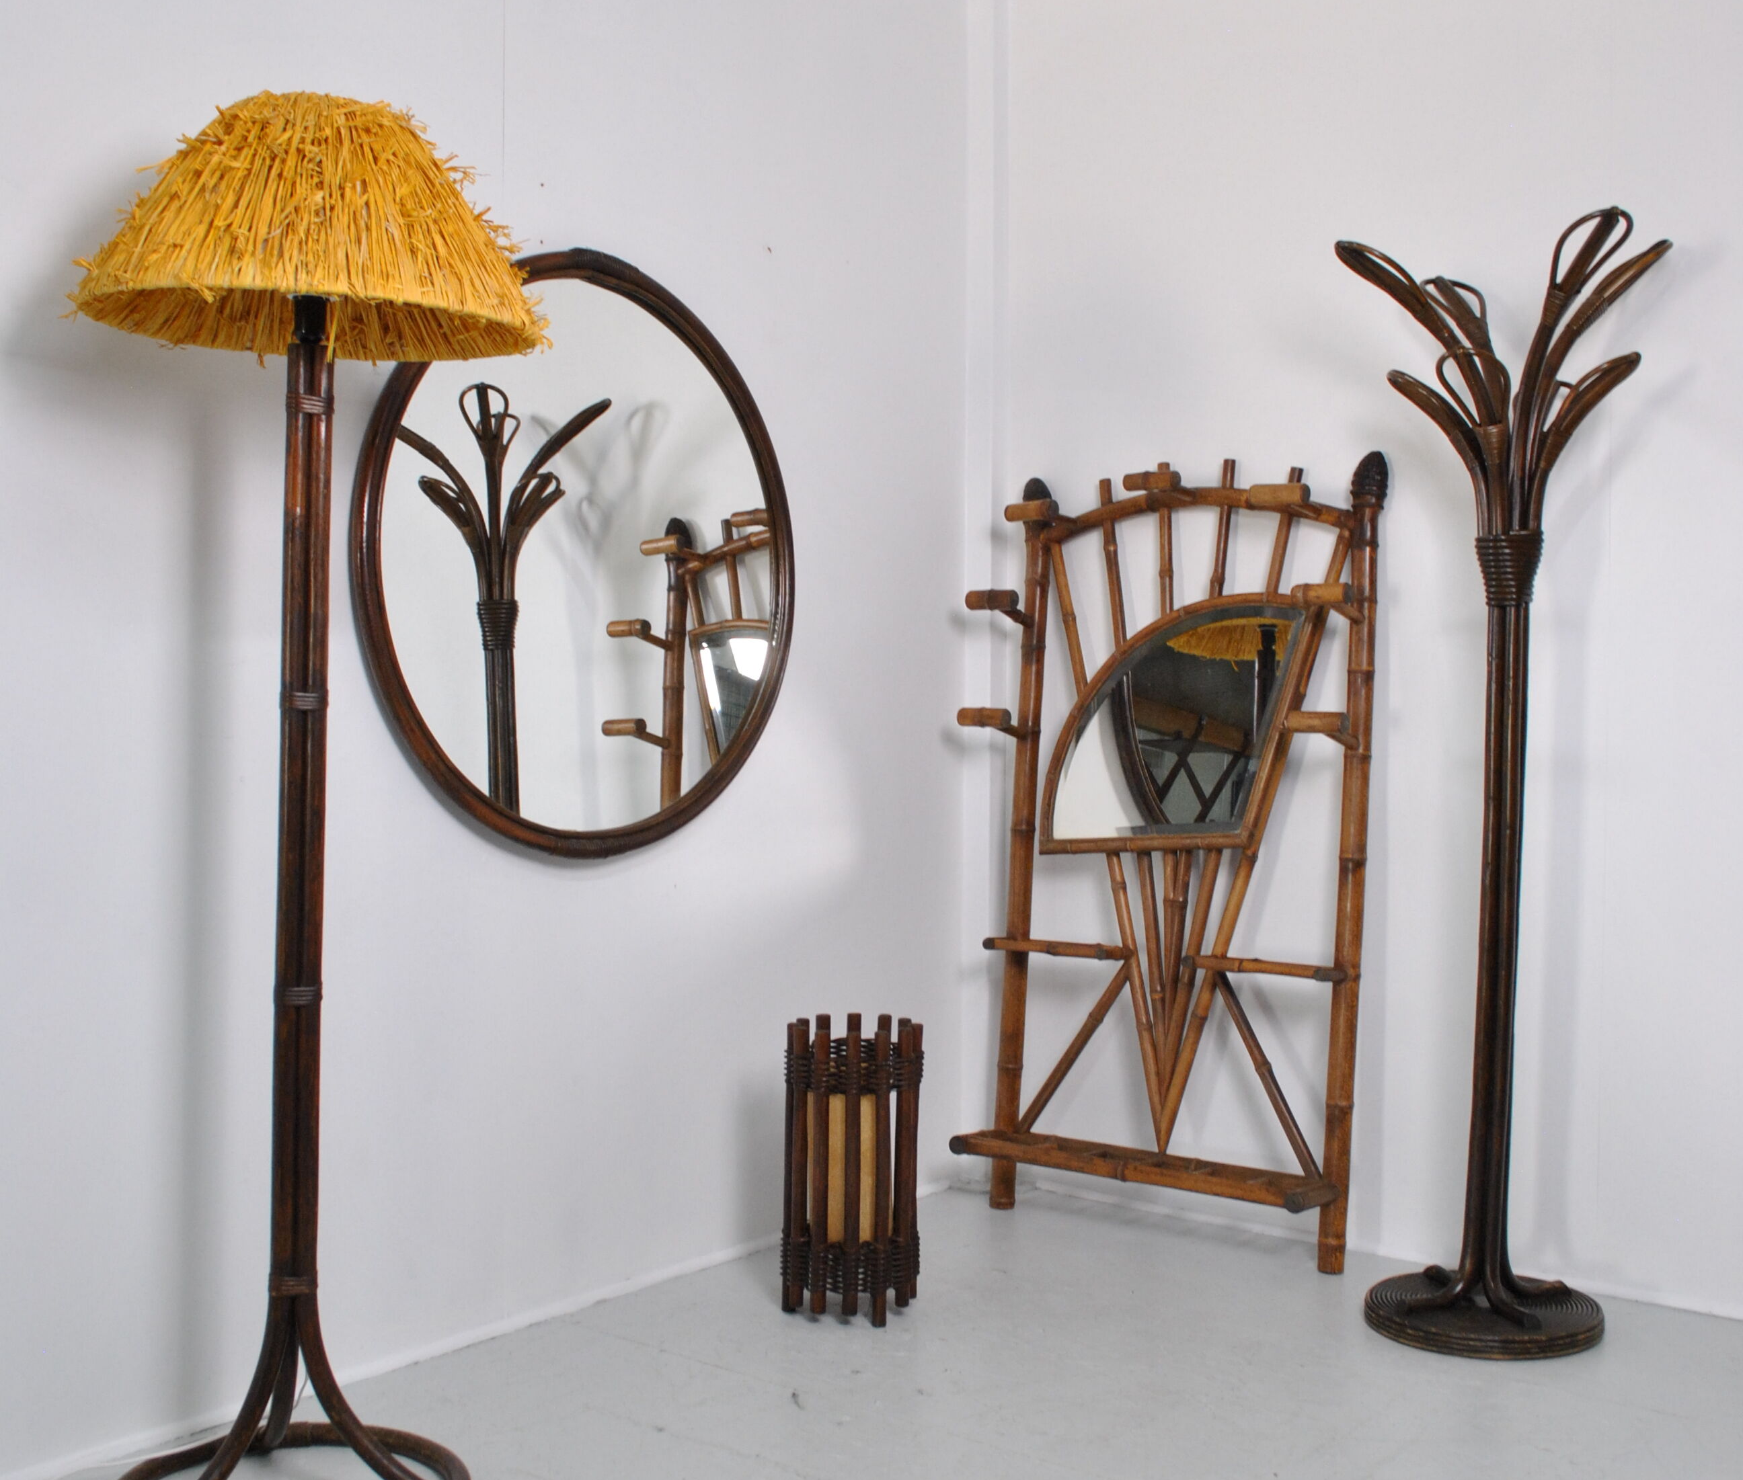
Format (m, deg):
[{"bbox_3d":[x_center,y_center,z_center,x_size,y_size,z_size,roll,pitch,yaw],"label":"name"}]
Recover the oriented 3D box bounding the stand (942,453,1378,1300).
[{"bbox_3d":[0.549,0.199,3.656,0.810,1.475,0.175,2,-1,35],"label":"stand"}]

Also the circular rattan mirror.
[{"bbox_3d":[-0.454,-0.299,3.143,0.050,0.950,0.945,3,2,39],"label":"circular rattan mirror"}]

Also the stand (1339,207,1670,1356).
[{"bbox_3d":[1.008,0.072,3.175,0.550,1.750,0.550,2,3,18],"label":"stand"}]

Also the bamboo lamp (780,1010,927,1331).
[{"bbox_3d":[-0.033,0.710,3.249,0.230,0.465,0.230,1,2,0],"label":"bamboo lamp"}]

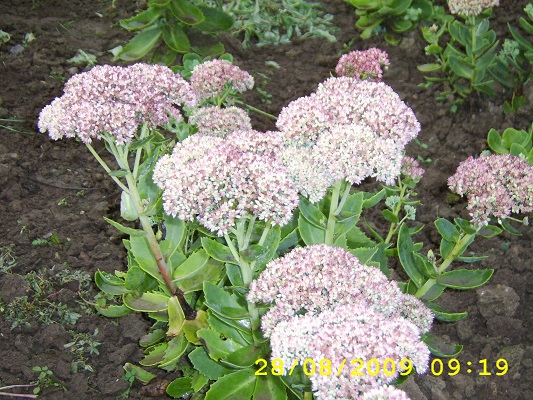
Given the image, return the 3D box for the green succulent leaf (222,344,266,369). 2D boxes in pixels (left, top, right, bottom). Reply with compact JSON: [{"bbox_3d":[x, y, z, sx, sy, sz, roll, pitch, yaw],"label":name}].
[{"bbox_3d":[-0.029,0.199,1.063,0.056,0.011,0.026,-12,46,-15],"label":"green succulent leaf"}]

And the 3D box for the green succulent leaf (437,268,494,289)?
[{"bbox_3d":[0.269,0.106,1.127,0.074,0.012,0.028,-9,48,4],"label":"green succulent leaf"}]

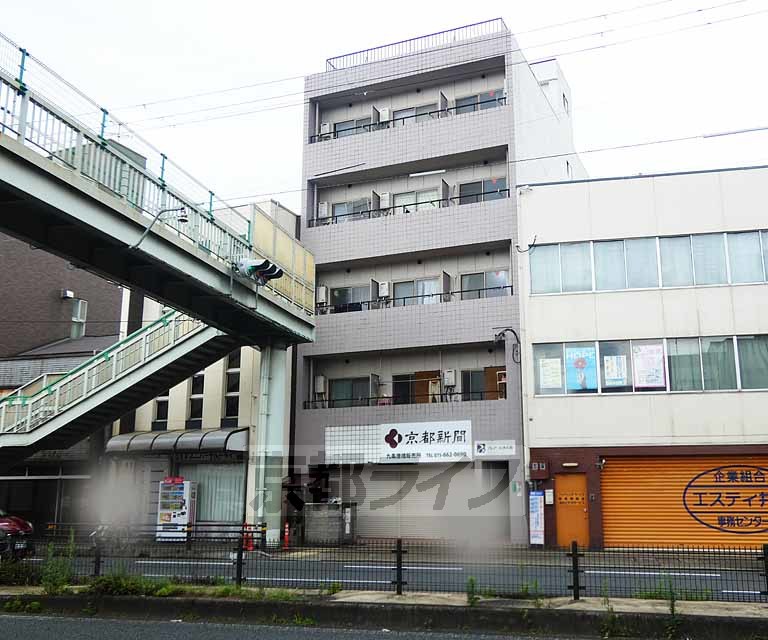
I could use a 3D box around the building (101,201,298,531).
[{"bbox_3d":[-5.238,2.433,28.707,6.350,11.150,8.100,-5,-14,22],"label":"building"}]

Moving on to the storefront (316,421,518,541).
[{"bbox_3d":[0.951,4.647,21.347,5.980,3.380,0.800,-5,-14,22],"label":"storefront"}]

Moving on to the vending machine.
[{"bbox_3d":[-6.570,6.040,23.510,1.030,1.890,0.600,-2,-13,10],"label":"vending machine"}]

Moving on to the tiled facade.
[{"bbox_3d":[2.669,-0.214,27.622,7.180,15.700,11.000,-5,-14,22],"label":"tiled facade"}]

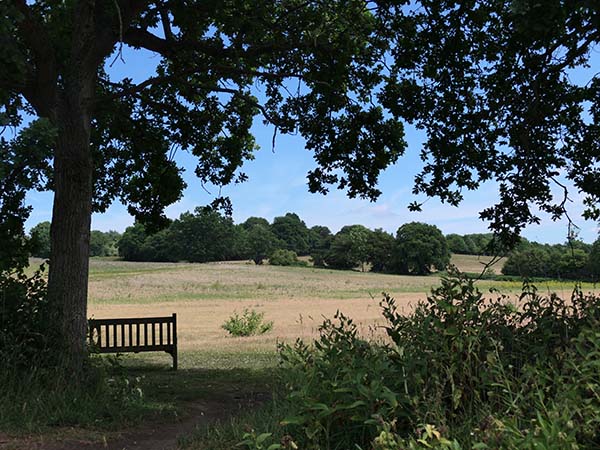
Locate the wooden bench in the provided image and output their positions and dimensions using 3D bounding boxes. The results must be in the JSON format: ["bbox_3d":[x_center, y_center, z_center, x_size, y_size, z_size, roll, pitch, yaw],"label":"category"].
[{"bbox_3d":[-2.853,1.874,12.497,1.750,0.900,0.620,-1,-3,-9],"label":"wooden bench"}]

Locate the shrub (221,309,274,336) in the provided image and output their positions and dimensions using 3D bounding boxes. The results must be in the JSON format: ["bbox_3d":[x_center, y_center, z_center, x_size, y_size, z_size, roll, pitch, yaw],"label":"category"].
[{"bbox_3d":[-1.238,2.300,18.400,1.170,0.650,1.050,-1,-3,0],"label":"shrub"}]

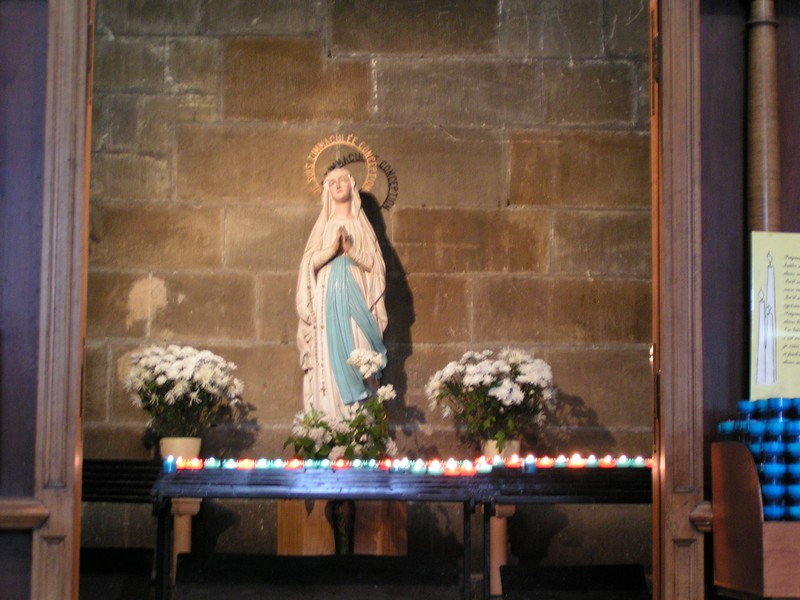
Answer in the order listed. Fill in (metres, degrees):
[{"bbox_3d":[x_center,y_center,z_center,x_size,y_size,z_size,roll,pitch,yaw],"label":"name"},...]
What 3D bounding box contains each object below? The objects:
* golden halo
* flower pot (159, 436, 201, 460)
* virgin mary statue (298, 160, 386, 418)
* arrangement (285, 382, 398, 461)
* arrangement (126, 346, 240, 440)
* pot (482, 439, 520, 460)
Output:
[{"bbox_3d":[-0.261,-0.604,7.420,0.325,0.265,0.020,0,-5,2],"label":"golden halo"},{"bbox_3d":[-0.954,0.673,7.200,0.180,0.160,0.180,0,-5,0],"label":"flower pot"},{"bbox_3d":[-0.253,-0.011,7.320,0.405,1.160,0.330,0,-5,6],"label":"virgin mary statue"},{"bbox_3d":[-0.247,0.529,7.020,0.480,0.360,0.320,0,-5,0],"label":"arrangement"},{"bbox_3d":[-0.932,0.396,7.200,0.520,0.420,0.460,0,-5,0],"label":"arrangement"},{"bbox_3d":[0.439,0.677,7.200,0.170,0.155,0.170,0,-5,0],"label":"pot"}]

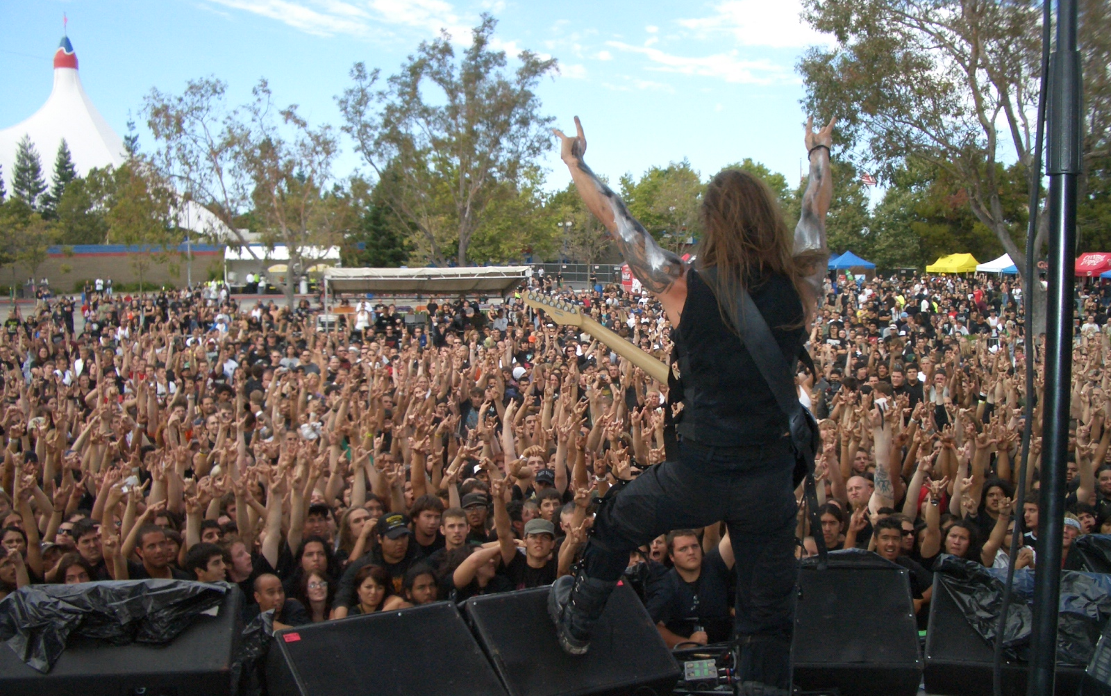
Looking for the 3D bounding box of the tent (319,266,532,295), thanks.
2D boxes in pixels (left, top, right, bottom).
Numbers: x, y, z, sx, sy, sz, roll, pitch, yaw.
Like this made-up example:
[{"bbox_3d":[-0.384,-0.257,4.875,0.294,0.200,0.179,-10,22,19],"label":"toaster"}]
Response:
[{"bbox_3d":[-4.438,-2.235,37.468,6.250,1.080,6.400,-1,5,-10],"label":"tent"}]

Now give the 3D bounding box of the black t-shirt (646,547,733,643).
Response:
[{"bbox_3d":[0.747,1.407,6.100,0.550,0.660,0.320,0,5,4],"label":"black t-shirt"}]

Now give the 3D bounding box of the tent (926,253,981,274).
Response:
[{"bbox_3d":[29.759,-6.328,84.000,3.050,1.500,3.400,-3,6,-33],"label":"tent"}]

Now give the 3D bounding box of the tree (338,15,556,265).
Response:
[{"bbox_3d":[-6.982,-12.072,72.000,13.400,18.000,12.500,0,5,-5],"label":"tree"}]

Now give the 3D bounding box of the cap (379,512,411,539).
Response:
[{"bbox_3d":[-0.881,0.977,6.150,0.172,0.130,0.250,-2,10,-22],"label":"cap"}]

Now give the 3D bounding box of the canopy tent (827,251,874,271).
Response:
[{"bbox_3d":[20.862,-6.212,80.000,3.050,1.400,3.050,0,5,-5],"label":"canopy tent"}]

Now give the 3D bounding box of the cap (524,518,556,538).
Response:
[{"bbox_3d":[-0.095,1.071,6.650,0.175,0.120,0.250,0,-3,-4],"label":"cap"}]

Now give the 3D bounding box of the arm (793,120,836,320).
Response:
[{"bbox_3d":[0.796,-0.396,3.450,0.130,0.630,0.220,0,-7,0],"label":"arm"}]

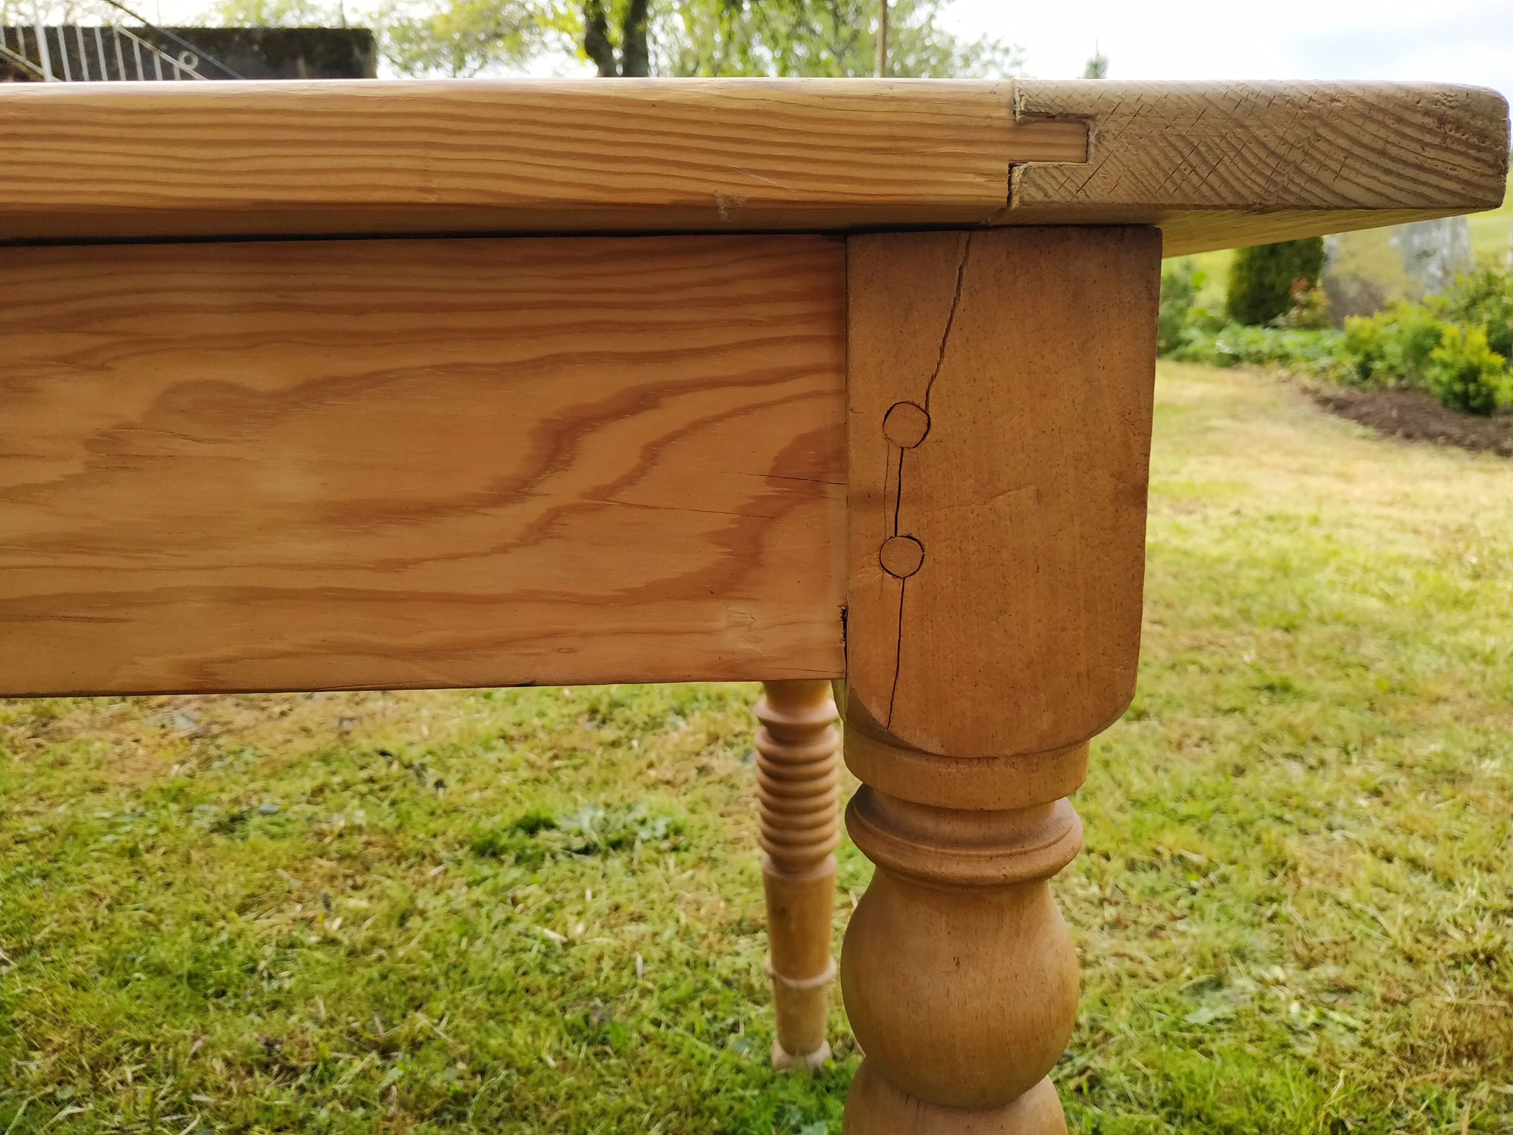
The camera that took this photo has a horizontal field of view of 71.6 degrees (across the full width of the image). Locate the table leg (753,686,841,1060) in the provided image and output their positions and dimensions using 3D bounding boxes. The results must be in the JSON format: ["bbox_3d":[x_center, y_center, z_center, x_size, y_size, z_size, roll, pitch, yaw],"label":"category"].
[{"bbox_3d":[0.040,0.134,0.986,0.083,0.720,0.083,-1,12,-2],"label":"table leg"}]

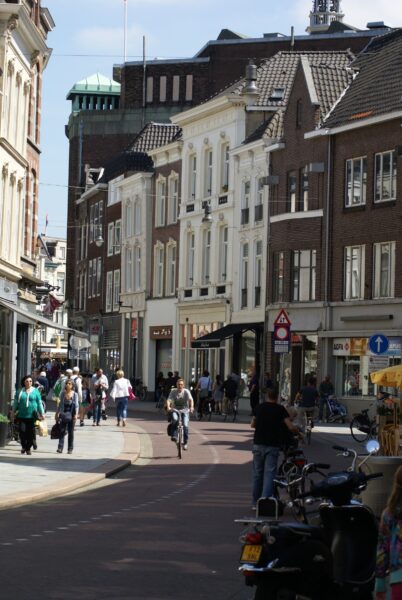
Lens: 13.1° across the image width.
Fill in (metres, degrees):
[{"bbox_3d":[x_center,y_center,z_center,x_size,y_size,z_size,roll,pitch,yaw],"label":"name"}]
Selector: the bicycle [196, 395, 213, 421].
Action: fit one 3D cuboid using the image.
[{"bbox_3d":[0.150,3.715,61.300,0.580,1.060,1.750,2,-2,-18],"label":"bicycle"}]

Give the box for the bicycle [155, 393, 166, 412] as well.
[{"bbox_3d":[-1.665,4.257,73.500,0.560,1.060,1.720,2,-2,-12],"label":"bicycle"}]

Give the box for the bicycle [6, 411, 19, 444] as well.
[{"bbox_3d":[-4.666,3.065,43.500,0.560,1.030,1.720,2,-2,-3],"label":"bicycle"}]

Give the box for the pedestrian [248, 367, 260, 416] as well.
[{"bbox_3d":[2.122,3.652,69.500,0.420,1.800,0.500,0,-2,25],"label":"pedestrian"}]

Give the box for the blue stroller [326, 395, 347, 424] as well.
[{"bbox_3d":[5.025,4.024,65.000,0.750,1.030,0.480,0,-2,32],"label":"blue stroller"}]

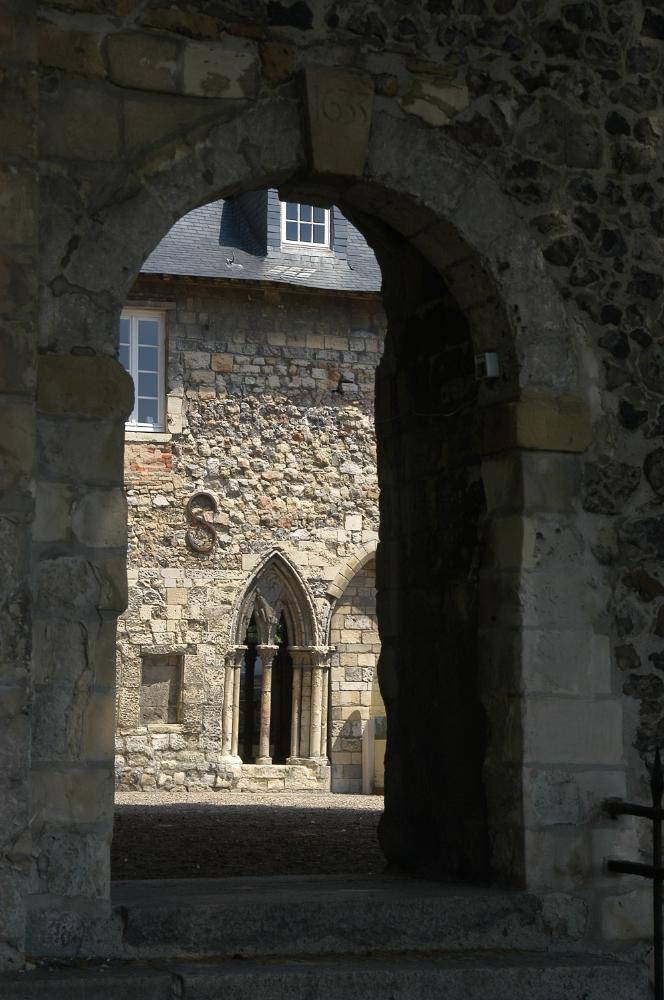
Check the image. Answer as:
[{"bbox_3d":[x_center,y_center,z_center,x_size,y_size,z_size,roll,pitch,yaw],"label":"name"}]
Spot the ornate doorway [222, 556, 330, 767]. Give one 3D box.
[{"bbox_3d":[-0.845,2.489,32.500,1.583,3.313,0.500,3,-7,-20],"label":"ornate doorway"}]

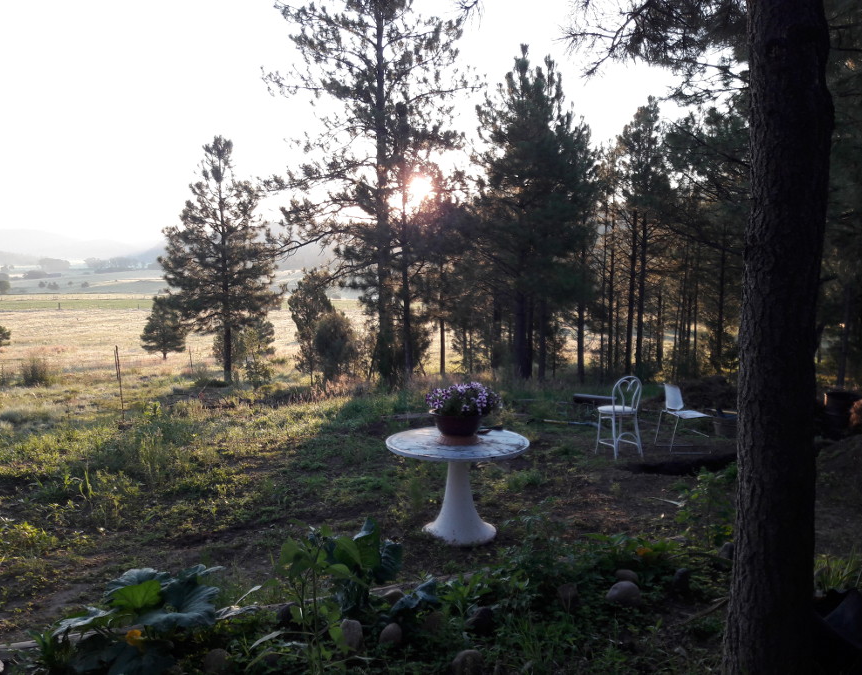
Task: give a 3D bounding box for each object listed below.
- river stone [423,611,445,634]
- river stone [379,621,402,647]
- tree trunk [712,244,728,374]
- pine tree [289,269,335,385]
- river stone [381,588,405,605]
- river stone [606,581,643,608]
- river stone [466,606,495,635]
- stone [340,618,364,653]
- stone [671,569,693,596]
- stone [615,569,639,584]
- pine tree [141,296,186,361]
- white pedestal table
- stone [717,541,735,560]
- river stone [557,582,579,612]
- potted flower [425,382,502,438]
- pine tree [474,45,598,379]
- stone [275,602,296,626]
[{"bbox_3d":[0.013,1.512,3.862,0.121,0.115,0.112,0,4,0],"label":"river stone"},{"bbox_3d":[-0.203,1.523,3.746,0.117,0.121,0.113,0,4,0],"label":"river stone"},{"bbox_3d":[7.344,-0.712,18.500,0.200,3.300,0.200,0,4,0],"label":"tree trunk"},{"bbox_3d":[-2.849,-0.229,17.384,1.106,2.824,1.106,0,5,0],"label":"pine tree"},{"bbox_3d":[-0.216,1.545,4.319,0.160,0.092,0.136,0,5,0],"label":"river stone"},{"bbox_3d":[1.141,1.518,4.314,0.213,0.147,0.171,0,5,0],"label":"river stone"},{"bbox_3d":[0.263,1.501,3.862,0.151,0.134,0.135,0,4,0],"label":"river stone"},{"bbox_3d":[-0.411,1.541,3.765,0.130,0.191,0.104,0,5,0],"label":"stone"},{"bbox_3d":[1.526,1.492,4.434,0.128,0.179,0.115,0,5,0],"label":"stone"},{"bbox_3d":[1.223,1.509,4.529,0.155,0.130,0.132,0,5,0],"label":"stone"},{"bbox_3d":[-16.902,-0.569,46.000,2.950,4.050,2.900,0,4,0],"label":"pine tree"},{"bbox_3d":[0.210,1.179,5.740,1.125,0.730,1.125,0,5,0],"label":"white pedestal table"},{"bbox_3d":[2.025,1.465,4.971,0.143,0.145,0.129,0,5,0],"label":"stone"},{"bbox_3d":[0.785,1.484,4.154,0.119,0.155,0.130,0,4,0],"label":"river stone"},{"bbox_3d":[0.245,0.555,5.500,0.540,0.400,0.480,0,4,0],"label":"potted flower"},{"bbox_3d":[2.656,-3.053,18.161,3.151,8.268,3.151,0,5,0],"label":"pine tree"},{"bbox_3d":[-0.794,1.512,3.974,0.104,0.118,0.105,0,4,0],"label":"stone"}]

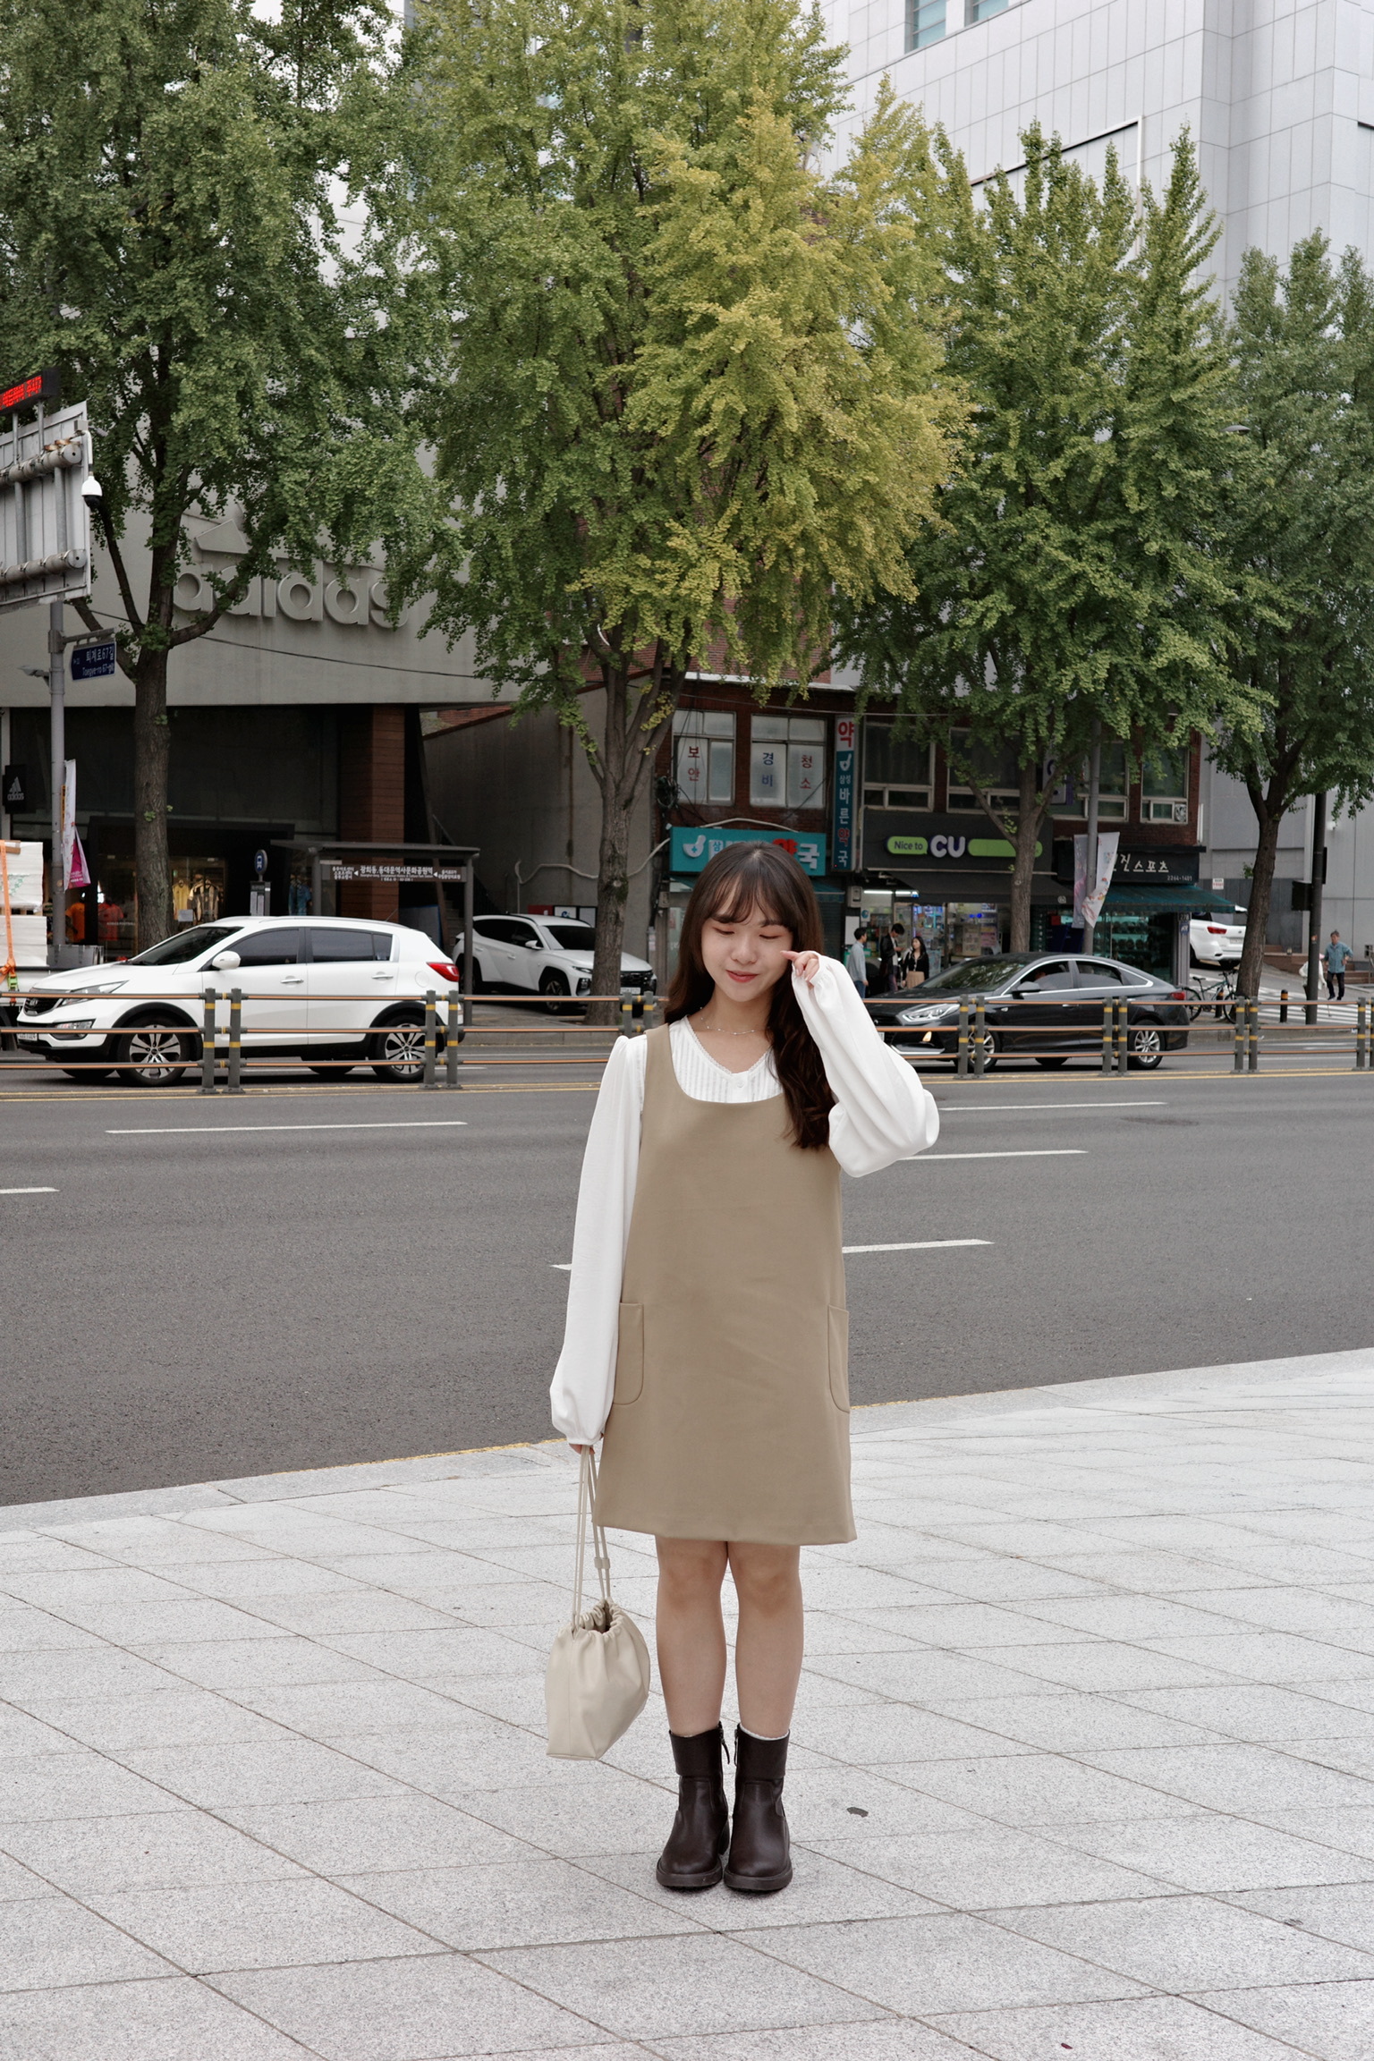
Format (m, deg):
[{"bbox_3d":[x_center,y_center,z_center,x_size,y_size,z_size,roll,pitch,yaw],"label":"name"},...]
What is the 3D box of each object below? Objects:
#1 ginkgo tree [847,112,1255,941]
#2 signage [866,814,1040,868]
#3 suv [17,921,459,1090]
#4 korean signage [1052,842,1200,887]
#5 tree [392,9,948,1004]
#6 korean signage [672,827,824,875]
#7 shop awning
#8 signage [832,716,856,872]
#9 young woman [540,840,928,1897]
[{"bbox_3d":[5.715,-7.245,36.817,6.800,14.248,6.600,1,3,0],"label":"ginkgo tree"},{"bbox_3d":[4.966,-3.440,42.166,4.521,1.053,0.250,-1,4,-35],"label":"signage"},{"bbox_3d":[-4.396,-0.328,22.779,4.440,1.640,1.860,-1,4,-36],"label":"suv"},{"bbox_3d":[8.477,-3.234,44.576,3.986,0.716,0.350,-1,4,-35],"label":"korean signage"},{"bbox_3d":[-0.107,-7.337,32.183,7.900,14.606,7.600,1,3,0],"label":"tree"},{"bbox_3d":[1.005,-3.056,39.386,3.306,0.740,0.300,-1,4,-35],"label":"korean signage"},{"bbox_3d":[8.874,-2.586,44.376,3.973,0.552,1.100,-1,4,-35],"label":"shop awning"},{"bbox_3d":[2.757,-4.149,40.297,0.150,2.709,0.520,-1,4,-35],"label":"signage"},{"bbox_3d":[0.089,0.514,3.574,0.590,1.610,0.380,1,3,-3],"label":"young woman"}]

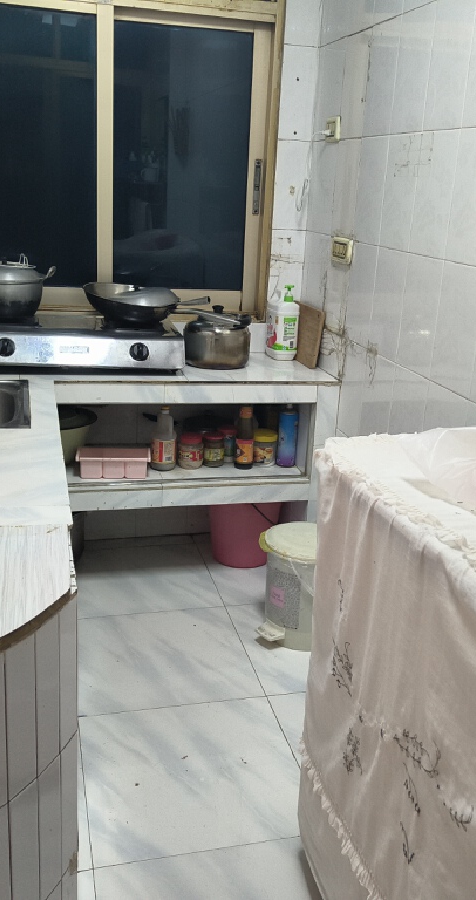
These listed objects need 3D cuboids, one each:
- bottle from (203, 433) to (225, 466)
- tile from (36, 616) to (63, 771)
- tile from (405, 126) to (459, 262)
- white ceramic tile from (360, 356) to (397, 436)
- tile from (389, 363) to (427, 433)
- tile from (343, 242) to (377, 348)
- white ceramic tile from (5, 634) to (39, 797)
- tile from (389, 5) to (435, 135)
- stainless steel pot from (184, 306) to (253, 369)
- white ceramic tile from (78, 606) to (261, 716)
[{"bbox_3d":[-0.081,0.001,2.807,0.065,0.104,0.065,-2,18,-14],"label":"bottle"},{"bbox_3d":[-0.286,0.365,1.239,0.012,0.243,0.061,10,19,20],"label":"tile"},{"bbox_3d":[0.487,-0.628,2.049,0.010,0.297,0.199,-2,18,-14],"label":"tile"},{"bbox_3d":[0.410,-0.126,2.415,0.010,0.297,0.199,-2,18,-14],"label":"white ceramic tile"},{"bbox_3d":[0.458,-0.066,2.244,0.010,0.298,0.200,-2,18,-14],"label":"tile"},{"bbox_3d":[0.383,-0.476,2.541,0.012,0.300,0.200,-2,18,-14],"label":"tile"},{"bbox_3d":[-0.305,0.370,1.152,0.009,0.240,0.060,12,20,26],"label":"white ceramic tile"},{"bbox_3d":[0.454,-0.972,2.142,0.010,0.297,0.199,-2,18,-14],"label":"tile"},{"bbox_3d":[-0.062,-0.397,2.875,0.232,0.199,0.232,3,18,-2],"label":"stainless steel pot"},{"bbox_3d":[-0.226,0.600,2.414,0.500,0.012,0.500,-2,18,-14],"label":"white ceramic tile"}]

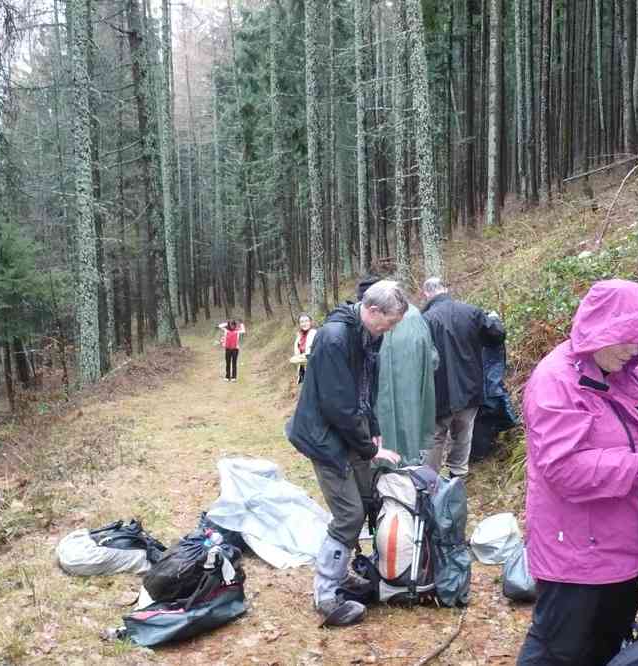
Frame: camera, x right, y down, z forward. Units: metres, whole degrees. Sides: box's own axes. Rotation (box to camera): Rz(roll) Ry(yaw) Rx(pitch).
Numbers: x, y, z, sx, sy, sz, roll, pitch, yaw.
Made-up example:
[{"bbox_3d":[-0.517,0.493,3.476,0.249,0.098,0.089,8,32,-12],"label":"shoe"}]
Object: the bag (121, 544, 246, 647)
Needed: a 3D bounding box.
[{"bbox_3d":[-0.640,1.220,4.220,0.330,0.270,0.580,2,4,45],"label":"bag"}]

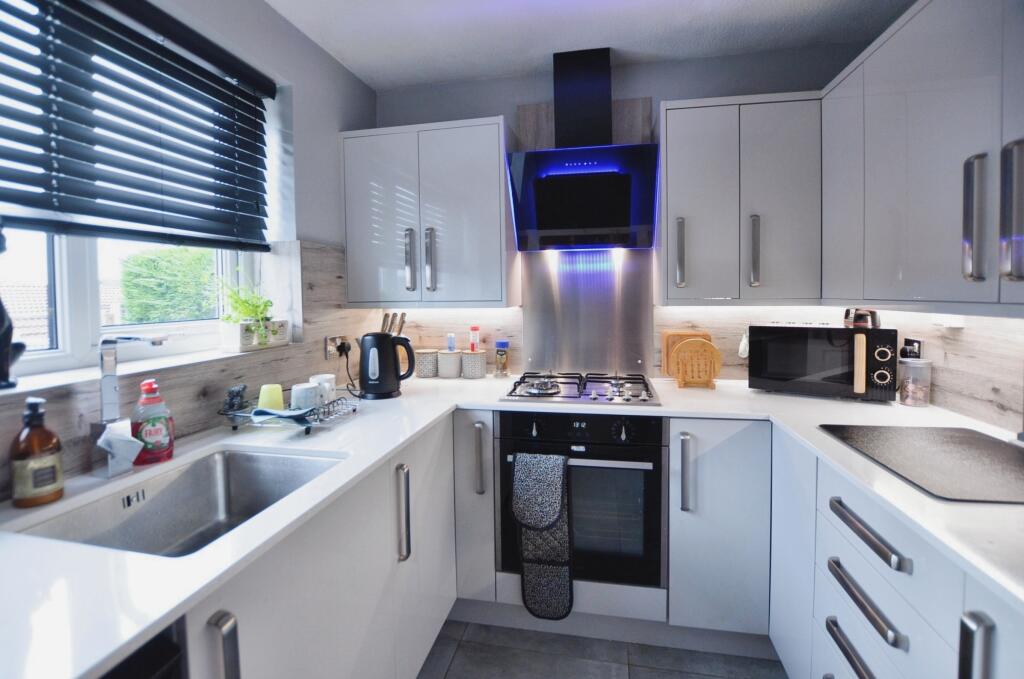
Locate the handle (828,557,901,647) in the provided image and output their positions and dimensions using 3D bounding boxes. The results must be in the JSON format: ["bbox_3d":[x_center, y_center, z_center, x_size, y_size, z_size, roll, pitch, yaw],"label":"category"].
[{"bbox_3d":[0.703,0.521,0.854,0.030,0.022,0.223,1,5,11],"label":"handle"}]

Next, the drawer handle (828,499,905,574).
[{"bbox_3d":[0.702,0.380,0.843,0.030,0.022,0.222,1,5,11],"label":"drawer handle"}]

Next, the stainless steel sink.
[{"bbox_3d":[-0.605,0.401,0.862,0.383,0.190,0.432,1,5,11],"label":"stainless steel sink"}]

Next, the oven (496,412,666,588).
[{"bbox_3d":[0.282,0.531,1.726,0.597,0.597,0.570,1,5,11],"label":"oven"}]

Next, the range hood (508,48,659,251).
[{"bbox_3d":[0.304,-0.791,1.821,0.597,0.790,0.311,1,5,11],"label":"range hood"}]

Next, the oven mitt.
[{"bbox_3d":[0.108,0.675,1.462,0.205,0.577,0.070,1,5,11],"label":"oven mitt"}]

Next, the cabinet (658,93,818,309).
[{"bbox_3d":[0.869,-0.520,1.725,0.545,0.760,0.326,1,5,11],"label":"cabinet"}]

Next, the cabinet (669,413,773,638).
[{"bbox_3d":[0.733,0.591,1.666,0.305,0.715,0.560,1,5,11],"label":"cabinet"}]

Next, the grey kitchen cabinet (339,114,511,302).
[{"bbox_3d":[-0.361,-0.534,1.971,0.745,0.770,0.326,1,5,11],"label":"grey kitchen cabinet"}]

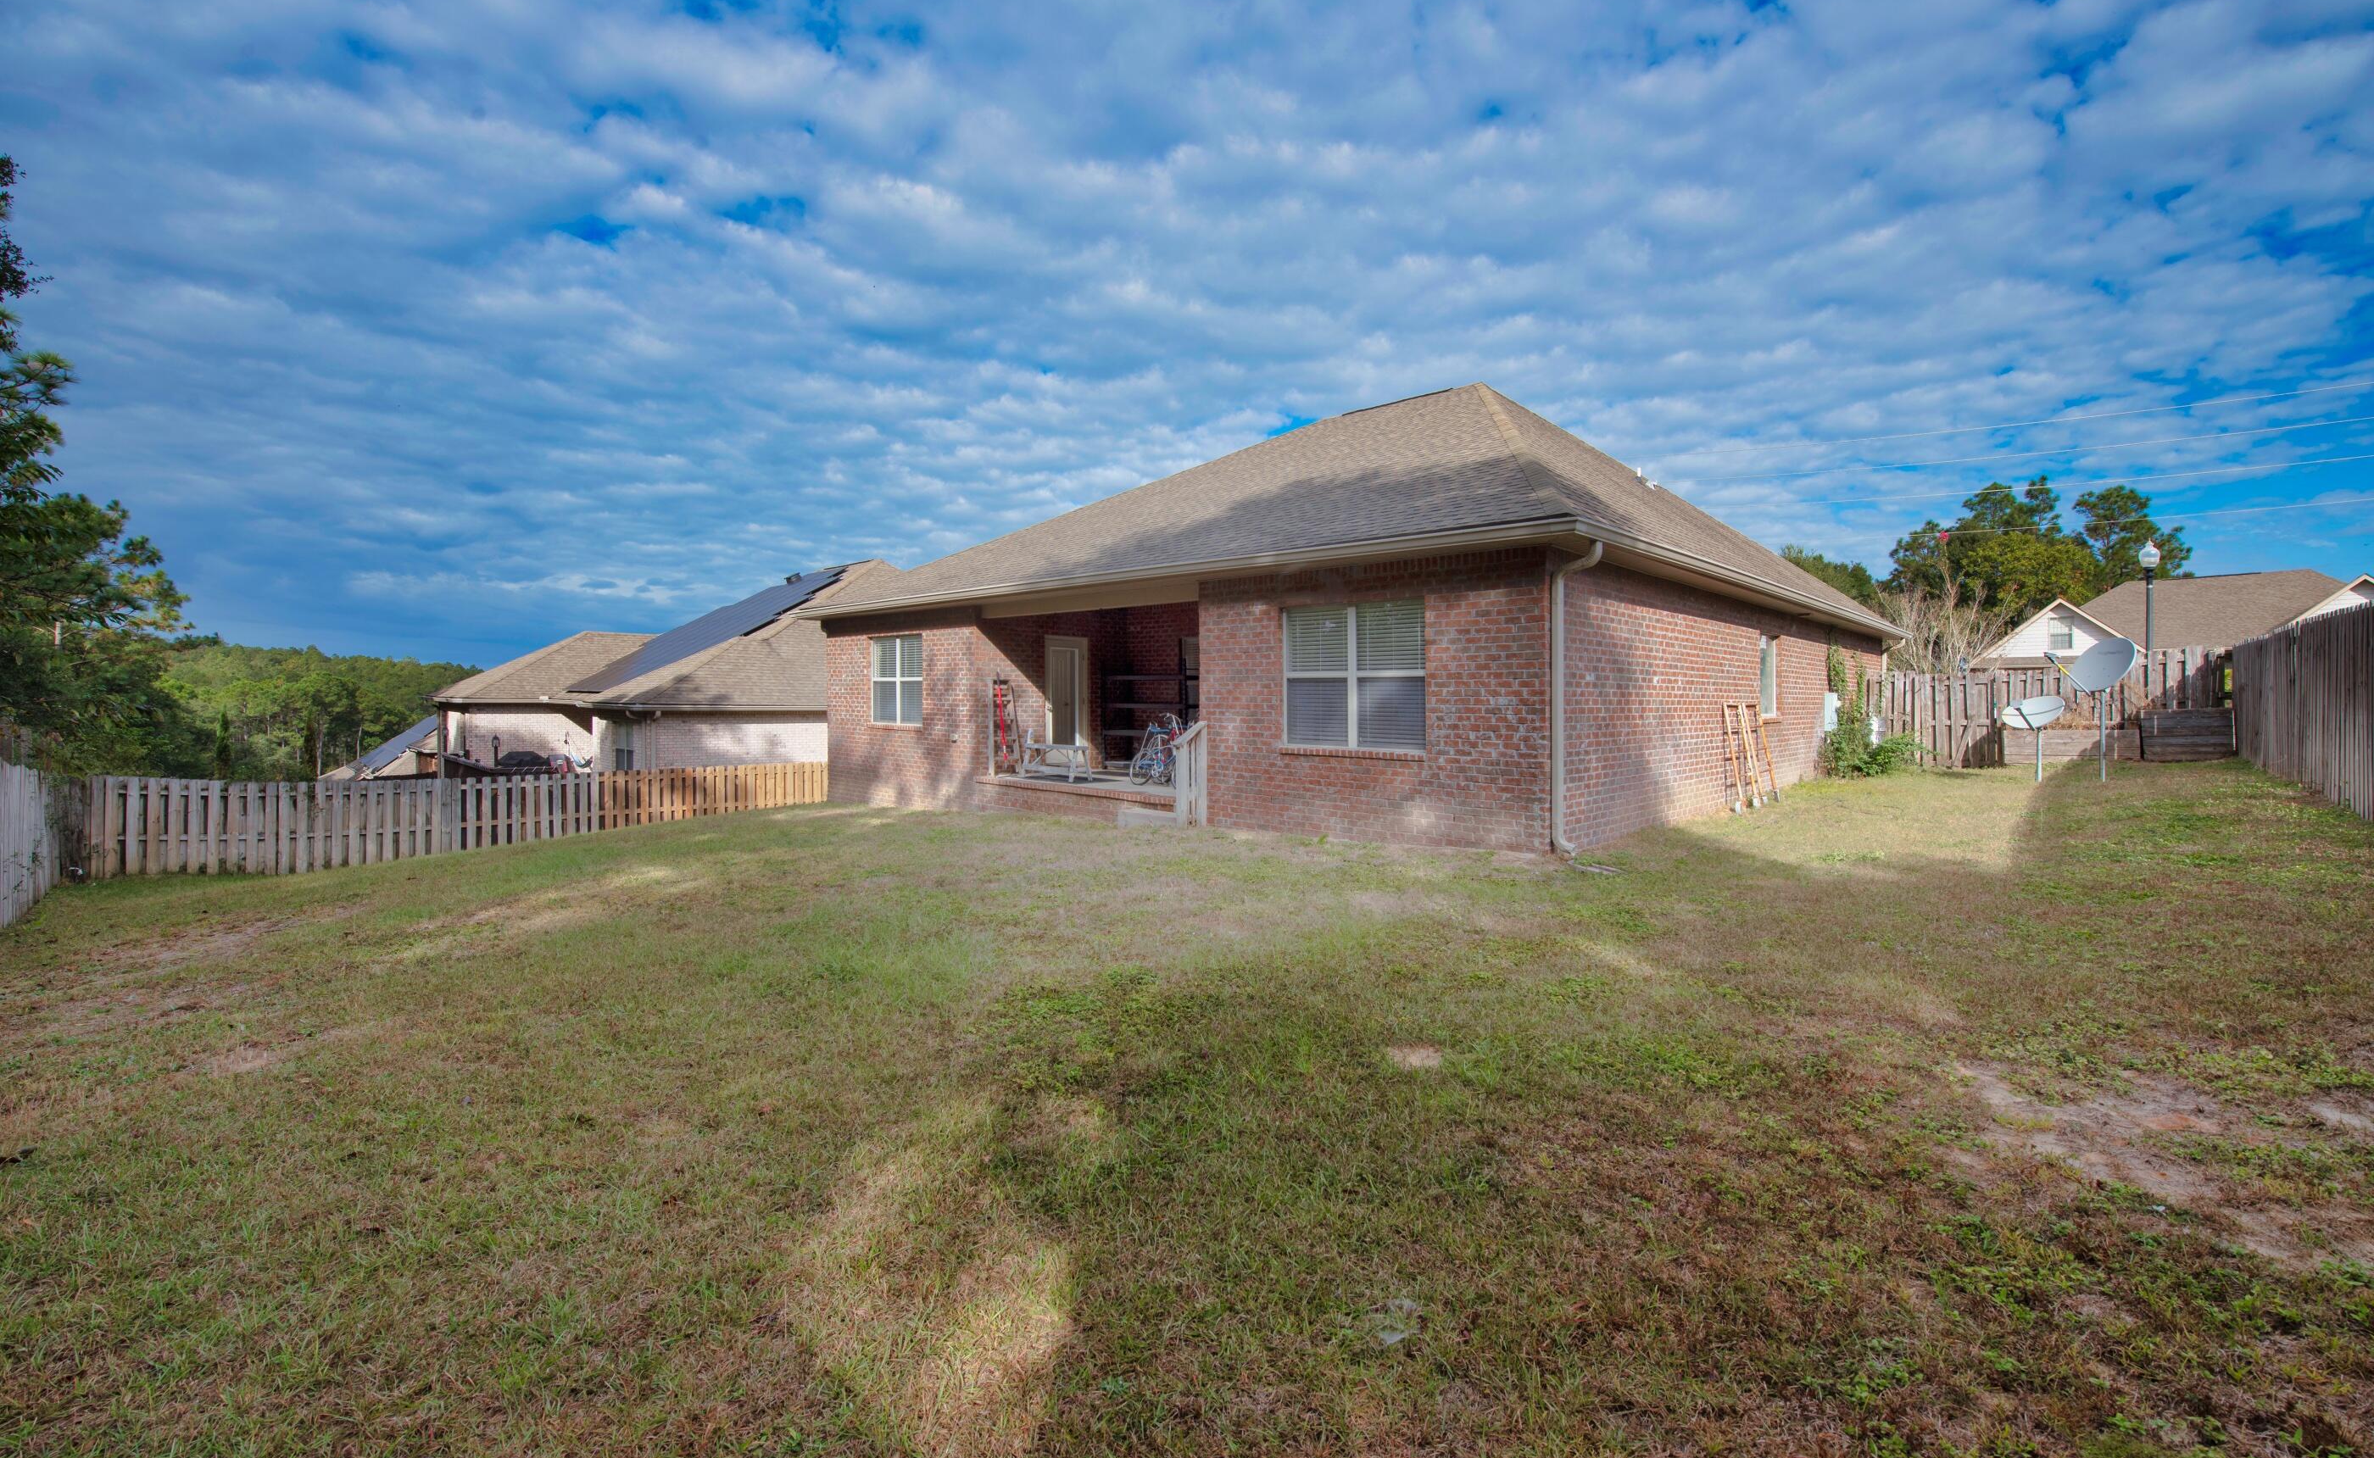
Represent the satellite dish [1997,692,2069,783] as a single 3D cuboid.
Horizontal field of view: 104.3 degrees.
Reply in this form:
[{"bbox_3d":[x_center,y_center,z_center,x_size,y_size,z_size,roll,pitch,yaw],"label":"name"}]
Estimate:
[{"bbox_3d":[12.488,0.145,13.600,0.620,1.310,0.720,-1,3,-23],"label":"satellite dish"}]

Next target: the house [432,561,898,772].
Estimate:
[{"bbox_3d":[-12.920,-1.984,32.945,14.200,7.800,19.500,2,3,44],"label":"house"}]

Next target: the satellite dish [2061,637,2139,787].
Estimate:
[{"bbox_3d":[13.376,-0.287,13.600,0.900,2.170,0.800,0,2,-6],"label":"satellite dish"}]

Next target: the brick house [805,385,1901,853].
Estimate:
[{"bbox_3d":[4.368,-2.728,18.961,14.400,7.750,18.500,2,3,44],"label":"brick house"}]

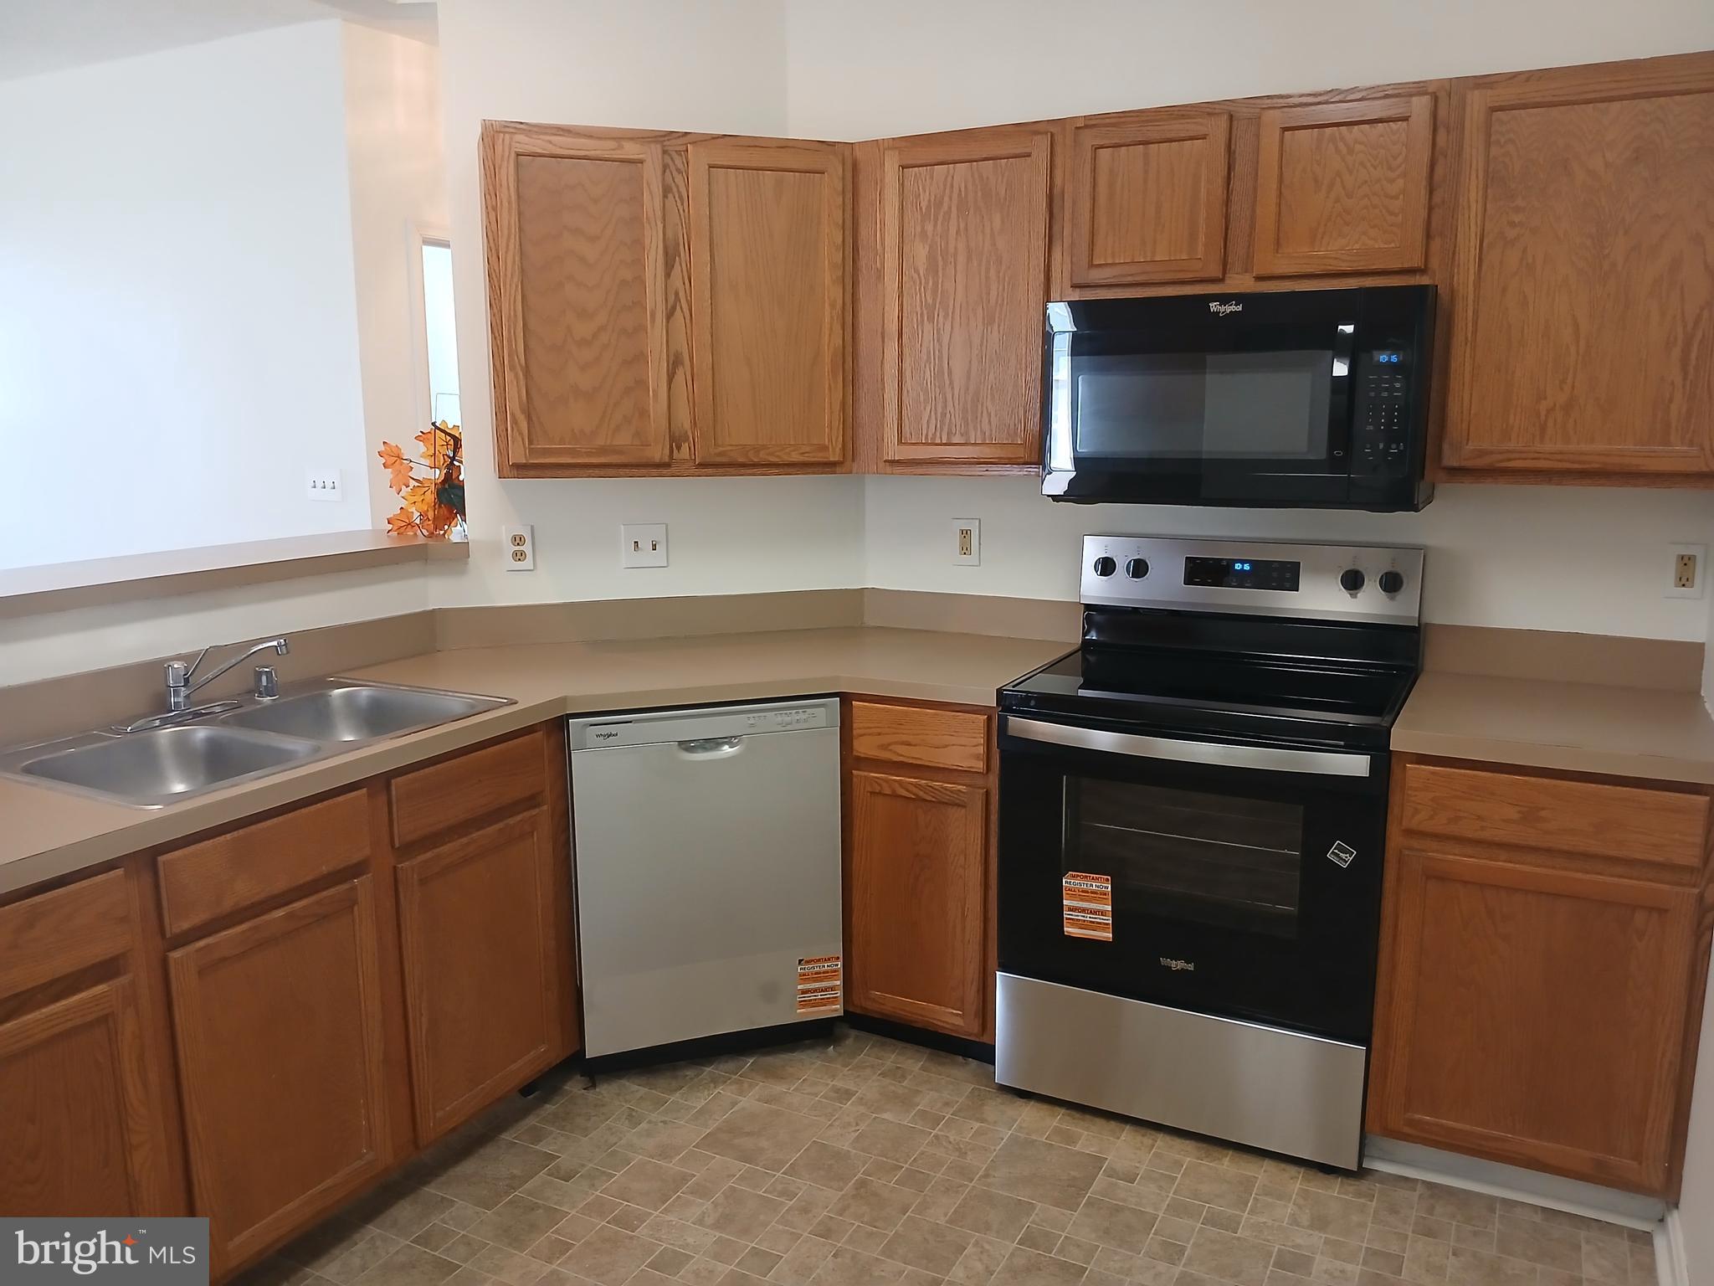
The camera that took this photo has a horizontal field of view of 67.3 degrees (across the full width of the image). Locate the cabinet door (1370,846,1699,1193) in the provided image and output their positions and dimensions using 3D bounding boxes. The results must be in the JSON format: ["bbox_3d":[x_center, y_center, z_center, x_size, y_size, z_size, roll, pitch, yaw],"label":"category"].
[{"bbox_3d":[1.244,0.694,2.379,0.477,0.578,0.020,5,11,26],"label":"cabinet door"}]

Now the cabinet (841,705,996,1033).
[{"bbox_3d":[0.270,0.476,3.175,0.375,0.800,0.600,5,11,26],"label":"cabinet"}]

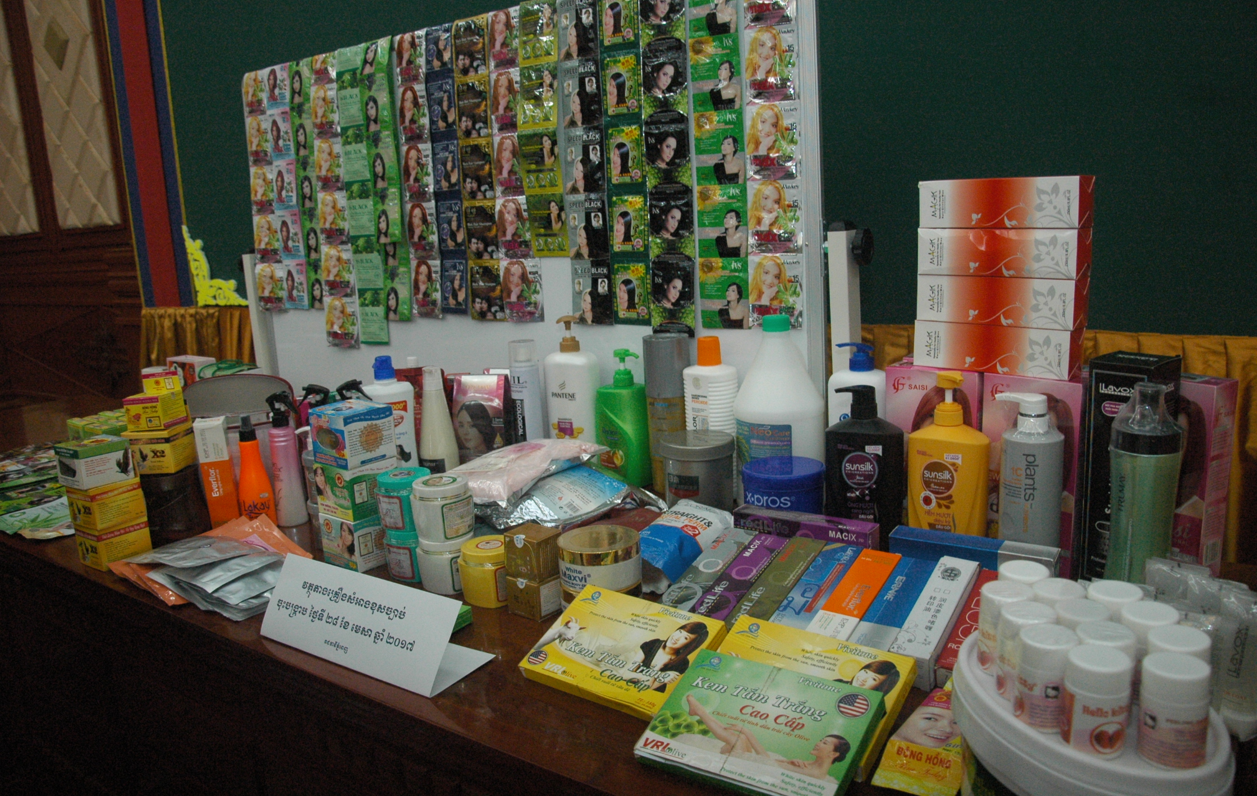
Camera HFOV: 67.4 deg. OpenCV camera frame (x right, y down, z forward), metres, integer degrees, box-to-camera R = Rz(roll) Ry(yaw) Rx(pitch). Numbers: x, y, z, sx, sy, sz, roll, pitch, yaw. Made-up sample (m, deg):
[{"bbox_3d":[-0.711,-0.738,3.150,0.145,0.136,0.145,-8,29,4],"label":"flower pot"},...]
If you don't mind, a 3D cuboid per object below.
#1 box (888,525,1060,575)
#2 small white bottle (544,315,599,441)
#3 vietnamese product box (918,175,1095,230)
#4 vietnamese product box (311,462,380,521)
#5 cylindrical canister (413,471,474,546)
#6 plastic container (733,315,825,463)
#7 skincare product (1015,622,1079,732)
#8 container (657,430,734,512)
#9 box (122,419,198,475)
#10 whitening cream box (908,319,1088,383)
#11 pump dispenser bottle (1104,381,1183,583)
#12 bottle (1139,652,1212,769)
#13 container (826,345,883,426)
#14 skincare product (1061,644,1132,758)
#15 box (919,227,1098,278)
[{"bbox_3d":[0.399,0.188,1.095,0.181,0.042,0.039,5,15,32],"label":"box"},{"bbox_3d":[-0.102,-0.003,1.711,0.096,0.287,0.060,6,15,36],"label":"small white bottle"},{"bbox_3d":[0.480,-0.249,1.208,0.043,0.061,0.209,-14,17,-41],"label":"vietnamese product box"},{"bbox_3d":[-0.394,0.127,1.369,0.084,0.074,0.082,7,16,38],"label":"vietnamese product box"},{"bbox_3d":[-0.247,0.148,1.259,0.083,0.071,0.083,-6,13,-11],"label":"cylindrical canister"},{"bbox_3d":[0.244,0.017,1.525,0.148,0.304,0.148,-3,12,1],"label":"plastic container"},{"bbox_3d":[0.298,0.200,0.671,0.039,0.065,0.039,-3,12,1],"label":"skincare product"},{"bbox_3d":[0.115,0.129,1.550,0.124,0.128,0.124,-1,11,4],"label":"container"},{"bbox_3d":[-0.732,0.079,1.472,0.073,0.064,0.073,-1,11,2],"label":"box"},{"bbox_3d":[0.483,-0.067,1.239,0.043,0.061,0.209,-15,17,-42],"label":"whitening cream box"},{"bbox_3d":[0.597,0.125,1.091,0.074,0.285,0.074,-10,14,-35],"label":"pump dispenser bottle"},{"bbox_3d":[0.349,0.200,0.604,0.038,0.061,0.038,5,13,31],"label":"bottle"},{"bbox_3d":[0.354,0.048,1.442,0.093,0.267,0.061,9,17,44],"label":"container"},{"bbox_3d":[0.318,0.206,0.640,0.043,0.065,0.043,-2,12,6],"label":"skincare product"},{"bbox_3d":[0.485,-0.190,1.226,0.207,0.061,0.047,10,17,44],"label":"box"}]

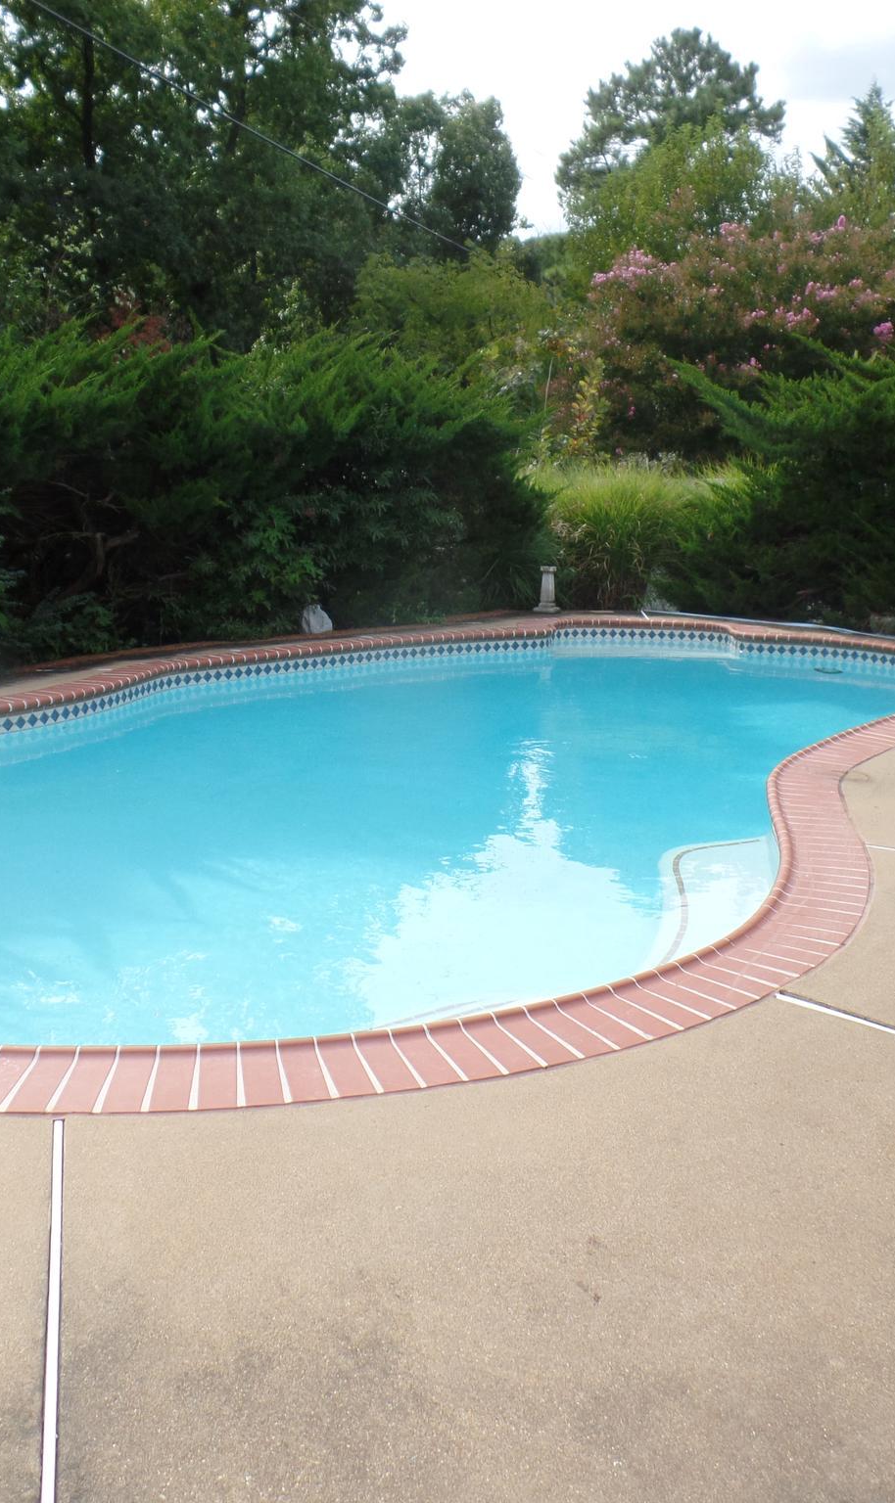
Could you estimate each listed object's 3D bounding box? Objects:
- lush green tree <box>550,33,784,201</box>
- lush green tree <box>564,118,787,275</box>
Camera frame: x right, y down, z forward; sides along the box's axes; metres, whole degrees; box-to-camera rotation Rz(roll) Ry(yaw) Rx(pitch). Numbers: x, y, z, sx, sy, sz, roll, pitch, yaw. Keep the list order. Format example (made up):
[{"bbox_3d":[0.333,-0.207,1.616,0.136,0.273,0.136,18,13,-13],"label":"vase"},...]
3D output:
[{"bbox_3d":[5.960,-12.787,36.093,6.390,12.430,6.390,0,12,0],"label":"lush green tree"},{"bbox_3d":[4.049,-7.469,23.954,4.350,7.270,4.350,0,12,0],"label":"lush green tree"}]

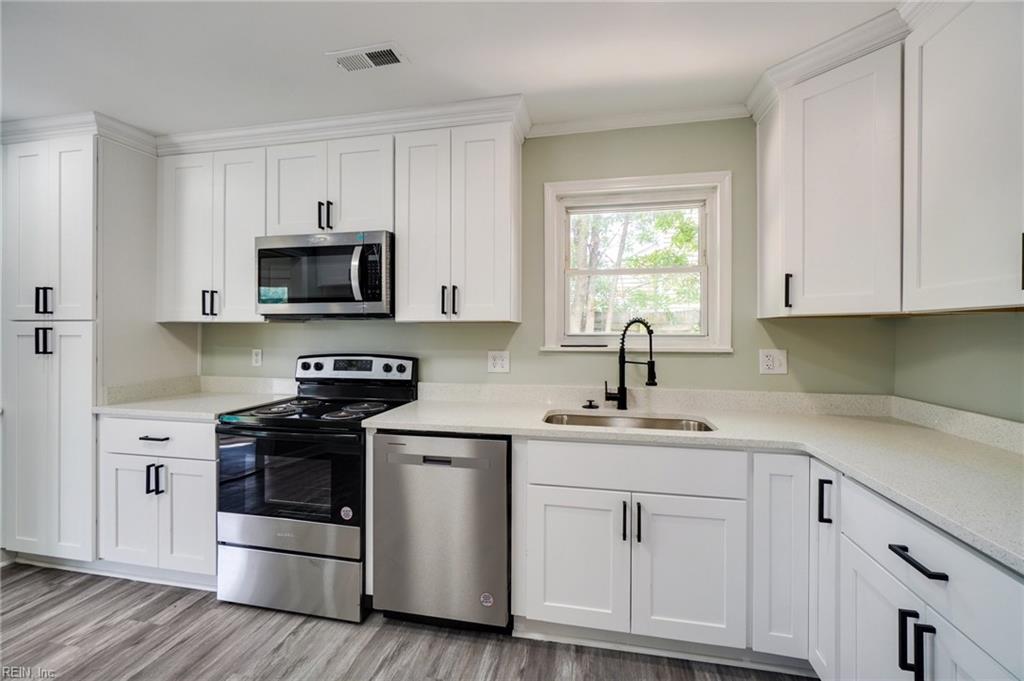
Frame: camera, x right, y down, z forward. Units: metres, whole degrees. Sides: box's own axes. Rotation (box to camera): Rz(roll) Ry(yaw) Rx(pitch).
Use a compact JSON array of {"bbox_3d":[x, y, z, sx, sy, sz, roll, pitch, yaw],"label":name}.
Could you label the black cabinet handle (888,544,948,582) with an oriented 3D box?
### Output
[{"bbox_3d":[0.947,0.518,0.996,0.035,0.013,0.137,0,1,12],"label":"black cabinet handle"}]

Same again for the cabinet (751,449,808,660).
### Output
[{"bbox_3d":[0.988,0.791,1.576,0.183,0.735,0.020,0,1,12],"label":"cabinet"}]

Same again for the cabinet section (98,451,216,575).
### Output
[{"bbox_3d":[-1.713,0.851,2.421,0.721,0.559,0.610,0,1,12],"label":"cabinet section"}]

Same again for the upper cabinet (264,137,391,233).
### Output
[{"bbox_3d":[-0.950,-0.810,2.414,0.765,0.514,0.310,0,1,12],"label":"upper cabinet"}]

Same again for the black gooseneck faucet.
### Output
[{"bbox_3d":[0.592,0.122,2.113,0.110,0.470,0.270,0,1,-33],"label":"black gooseneck faucet"}]

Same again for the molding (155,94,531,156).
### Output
[{"bbox_3d":[-0.988,-1.121,2.405,2.176,0.108,0.325,0,1,12],"label":"molding"}]

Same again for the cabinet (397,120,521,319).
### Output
[{"bbox_3d":[-0.274,-0.581,2.277,0.617,0.964,0.310,0,1,12],"label":"cabinet"}]

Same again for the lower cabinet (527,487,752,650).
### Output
[{"bbox_3d":[0.532,0.873,1.971,0.827,0.558,0.606,0,1,12],"label":"lower cabinet"}]

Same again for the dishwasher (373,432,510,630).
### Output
[{"bbox_3d":[-0.260,0.841,2.124,0.609,0.869,0.608,0,1,12],"label":"dishwasher"}]

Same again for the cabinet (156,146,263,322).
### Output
[{"bbox_3d":[-1.678,-0.585,2.579,0.735,0.968,0.324,0,1,12],"label":"cabinet"}]

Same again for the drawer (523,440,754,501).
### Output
[{"bbox_3d":[0.475,0.507,1.684,0.832,0.181,0.022,0,1,12],"label":"drawer"}]

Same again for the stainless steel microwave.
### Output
[{"bbox_3d":[-0.959,-0.334,2.378,0.755,0.429,0.425,0,1,12],"label":"stainless steel microwave"}]

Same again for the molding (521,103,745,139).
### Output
[{"bbox_3d":[0.635,-1.143,2.228,1.135,0.050,0.056,0,1,12],"label":"molding"}]

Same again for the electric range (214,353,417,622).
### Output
[{"bbox_3d":[-0.985,0.678,2.259,0.760,1.186,0.665,0,1,12],"label":"electric range"}]

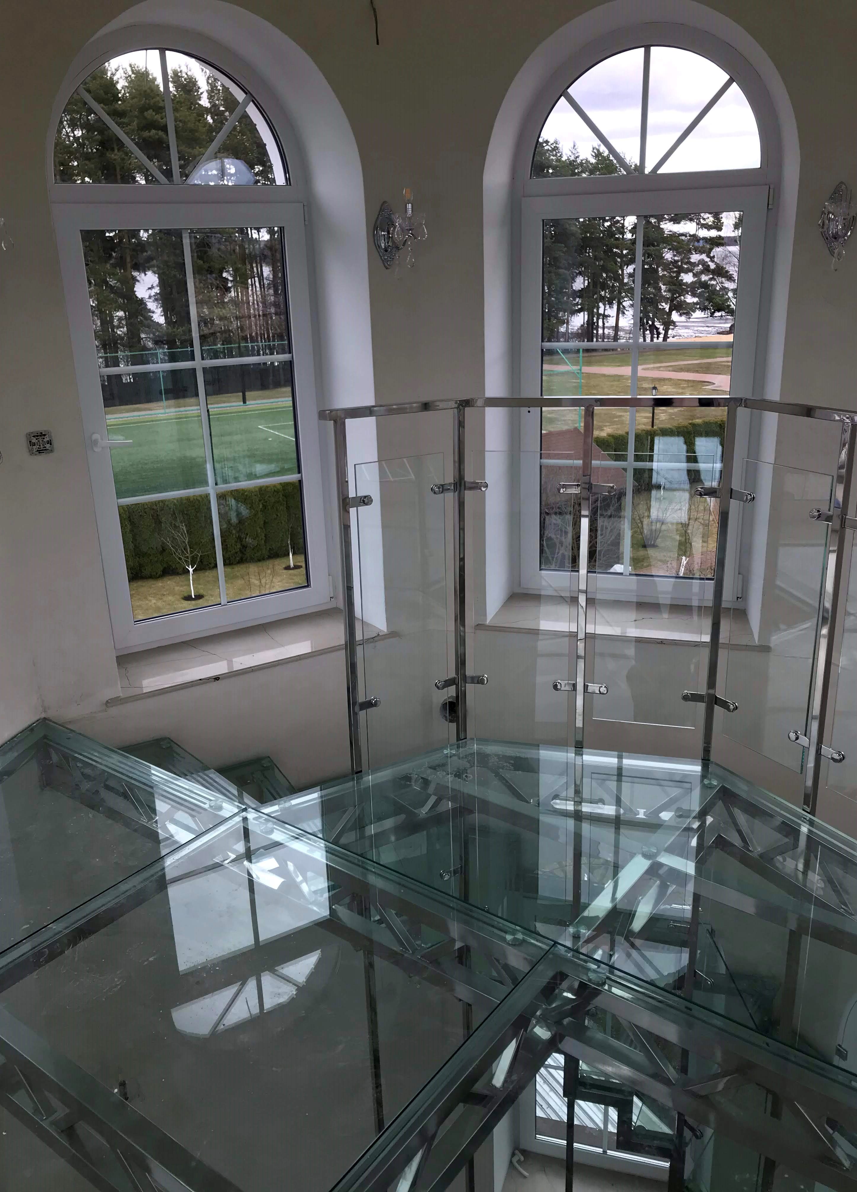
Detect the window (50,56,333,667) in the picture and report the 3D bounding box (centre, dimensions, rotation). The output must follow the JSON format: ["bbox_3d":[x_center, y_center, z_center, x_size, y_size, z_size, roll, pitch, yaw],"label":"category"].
[{"bbox_3d":[-0.833,-0.861,3.548,0.924,2.111,0.090,-12,22,-28],"label":"window"}]

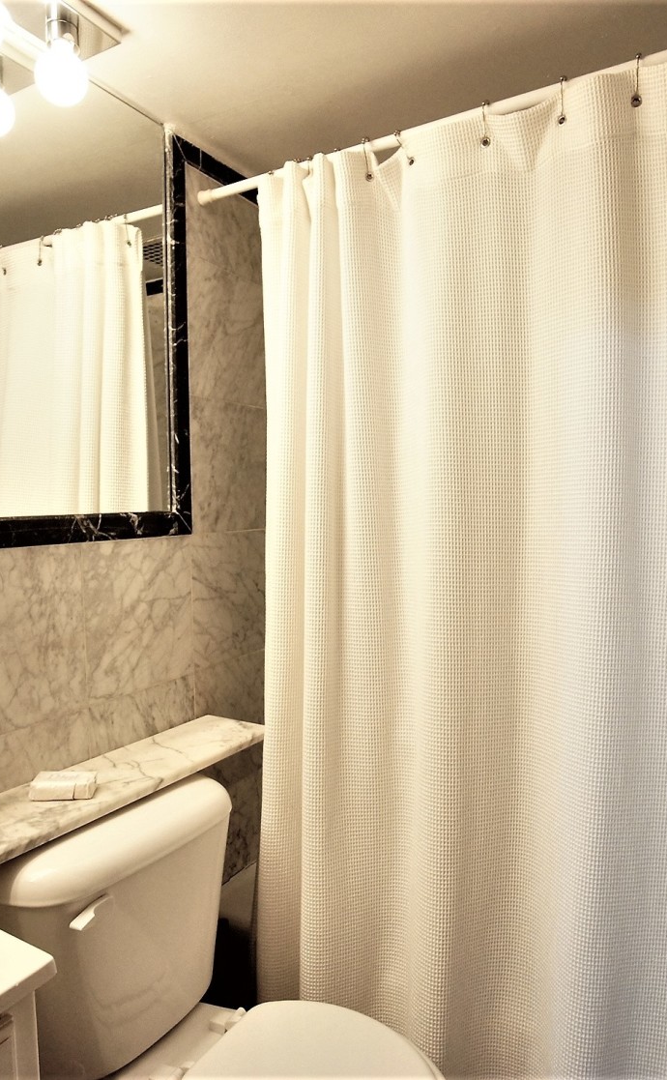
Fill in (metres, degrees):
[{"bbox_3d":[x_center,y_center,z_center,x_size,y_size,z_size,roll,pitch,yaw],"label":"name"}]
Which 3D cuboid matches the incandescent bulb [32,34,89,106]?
[{"bbox_3d":[-0.446,-0.767,1.105,0.080,0.103,0.080,1,3,30],"label":"incandescent bulb"}]

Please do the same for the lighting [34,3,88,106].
[{"bbox_3d":[-0.446,-0.782,1.104,0.082,0.132,0.082,1,3,30],"label":"lighting"}]

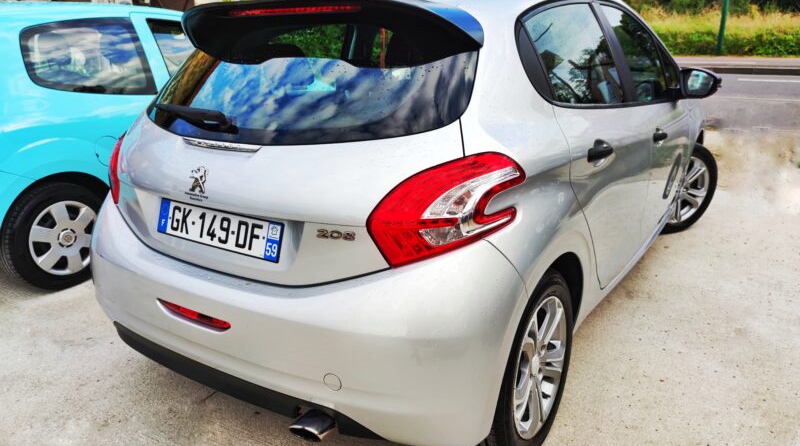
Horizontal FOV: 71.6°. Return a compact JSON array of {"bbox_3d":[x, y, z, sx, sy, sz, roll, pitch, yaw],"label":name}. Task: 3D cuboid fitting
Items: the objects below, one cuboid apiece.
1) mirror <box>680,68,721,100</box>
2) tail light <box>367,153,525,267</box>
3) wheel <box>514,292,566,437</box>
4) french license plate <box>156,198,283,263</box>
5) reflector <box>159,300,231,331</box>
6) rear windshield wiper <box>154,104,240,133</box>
[{"bbox_3d":[1.548,-0.718,2.849,0.185,0.154,0.144,10,21,33],"label":"mirror"},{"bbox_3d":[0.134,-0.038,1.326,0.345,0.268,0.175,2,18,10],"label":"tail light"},{"bbox_3d":[0.387,0.444,1.803,0.160,0.458,0.458,10,21,33],"label":"wheel"},{"bbox_3d":[-0.541,0.014,1.627,0.525,0.115,0.022,10,4,33],"label":"french license plate"},{"bbox_3d":[-0.607,0.268,1.654,0.319,0.046,0.051,10,21,33],"label":"reflector"},{"bbox_3d":[-0.639,-0.326,1.718,0.402,0.082,0.072,10,21,33],"label":"rear windshield wiper"}]

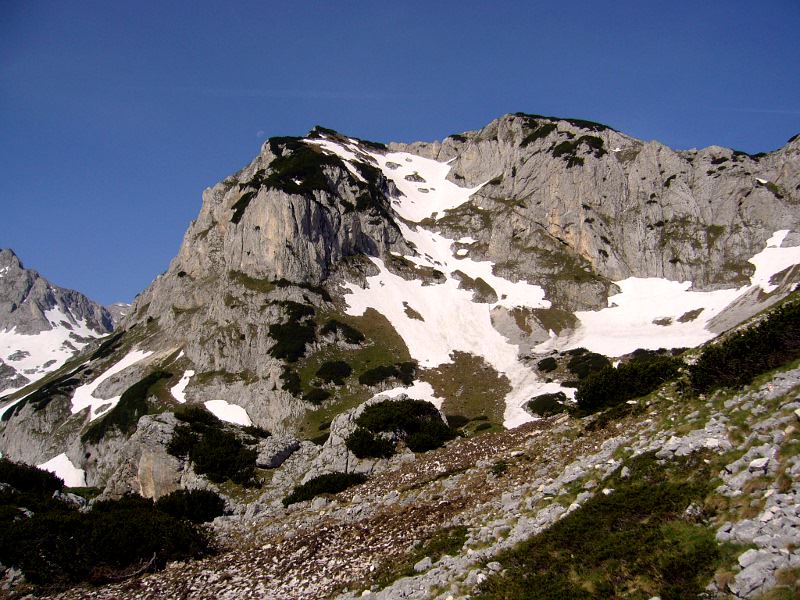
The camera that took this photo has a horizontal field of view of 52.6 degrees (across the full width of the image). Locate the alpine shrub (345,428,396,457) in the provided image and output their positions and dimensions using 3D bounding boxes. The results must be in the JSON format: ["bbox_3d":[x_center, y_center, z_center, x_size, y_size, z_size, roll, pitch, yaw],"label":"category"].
[{"bbox_3d":[-1.131,5.461,31.000,2.000,1.150,1.500,0,-4,0],"label":"alpine shrub"}]

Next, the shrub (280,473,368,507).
[{"bbox_3d":[-2.380,5.974,25.500,2.600,0.950,1.400,0,-4,0],"label":"shrub"}]

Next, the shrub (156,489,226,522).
[{"bbox_3d":[-5.827,5.730,22.500,2.000,0.900,1.500,0,-4,0],"label":"shrub"}]

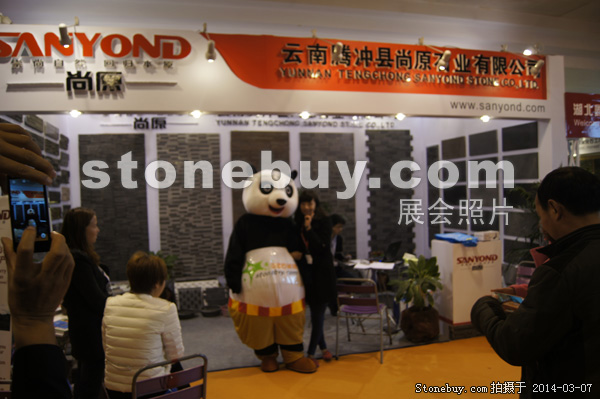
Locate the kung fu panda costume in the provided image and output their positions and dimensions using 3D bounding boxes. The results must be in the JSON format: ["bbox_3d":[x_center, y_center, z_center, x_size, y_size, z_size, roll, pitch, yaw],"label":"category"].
[{"bbox_3d":[-0.307,0.630,4.185,0.780,1.870,0.700,-2,0,-17],"label":"kung fu panda costume"}]

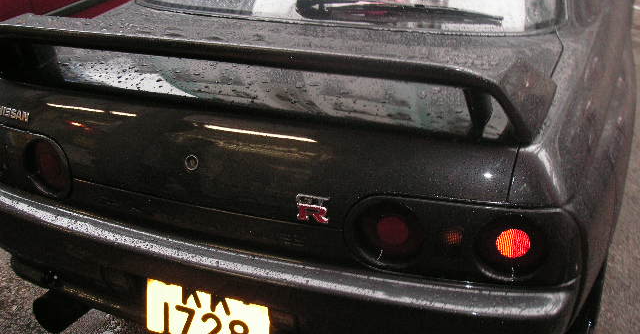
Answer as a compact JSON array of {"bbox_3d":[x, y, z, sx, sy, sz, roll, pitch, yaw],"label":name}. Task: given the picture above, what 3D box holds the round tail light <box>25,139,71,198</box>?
[{"bbox_3d":[-0.663,0.000,1.731,0.146,0.154,0.050,11,26,23],"label":"round tail light"}]

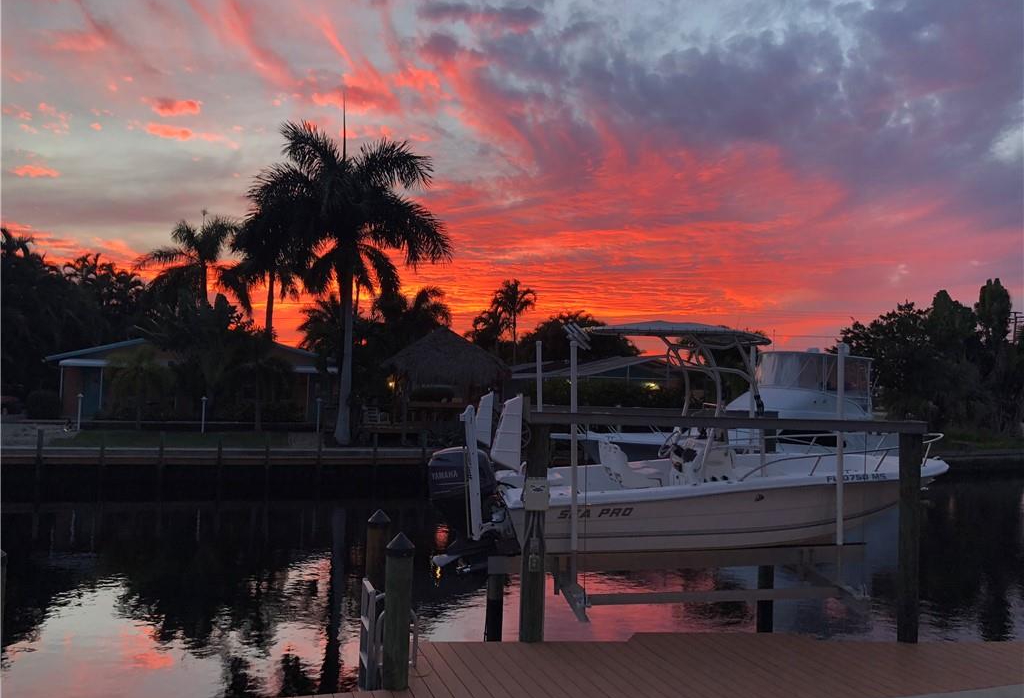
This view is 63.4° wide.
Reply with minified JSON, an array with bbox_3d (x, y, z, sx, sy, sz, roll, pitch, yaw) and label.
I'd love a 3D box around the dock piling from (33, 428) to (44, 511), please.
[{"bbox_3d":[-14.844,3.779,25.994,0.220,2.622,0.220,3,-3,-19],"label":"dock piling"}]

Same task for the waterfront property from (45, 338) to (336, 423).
[{"bbox_3d":[-14.769,1.391,38.556,11.300,3.700,9.000,3,-3,-19],"label":"waterfront property"}]

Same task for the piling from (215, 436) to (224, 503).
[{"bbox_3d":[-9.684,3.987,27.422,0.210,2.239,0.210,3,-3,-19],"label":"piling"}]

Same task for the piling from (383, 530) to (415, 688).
[{"bbox_3d":[-0.865,1.999,6.316,0.220,1.189,0.220,3,-3,-19],"label":"piling"}]

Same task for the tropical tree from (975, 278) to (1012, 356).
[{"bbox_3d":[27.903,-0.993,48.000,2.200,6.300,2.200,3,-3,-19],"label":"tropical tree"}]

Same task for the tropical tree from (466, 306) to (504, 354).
[{"bbox_3d":[-1.621,0.935,52.069,2.800,7.327,2.800,3,-3,-19],"label":"tropical tree"}]

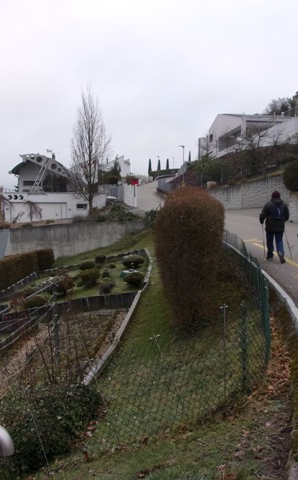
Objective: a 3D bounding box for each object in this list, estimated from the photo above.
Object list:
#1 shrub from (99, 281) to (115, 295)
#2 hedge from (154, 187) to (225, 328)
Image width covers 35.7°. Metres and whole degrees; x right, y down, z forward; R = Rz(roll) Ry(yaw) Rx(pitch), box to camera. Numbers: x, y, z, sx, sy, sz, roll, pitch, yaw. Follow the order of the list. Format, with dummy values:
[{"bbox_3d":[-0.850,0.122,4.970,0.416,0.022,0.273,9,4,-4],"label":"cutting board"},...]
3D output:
[{"bbox_3d":[-1.167,1.336,13.000,0.450,0.410,0.430,0,5,0],"label":"shrub"},{"bbox_3d":[0.719,0.293,8.200,1.280,2.500,1.400,0,5,0],"label":"hedge"}]

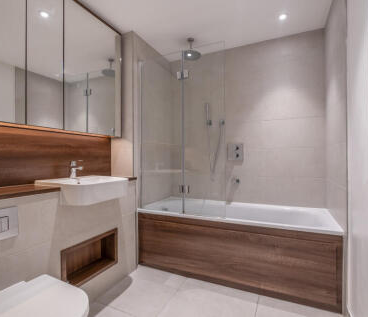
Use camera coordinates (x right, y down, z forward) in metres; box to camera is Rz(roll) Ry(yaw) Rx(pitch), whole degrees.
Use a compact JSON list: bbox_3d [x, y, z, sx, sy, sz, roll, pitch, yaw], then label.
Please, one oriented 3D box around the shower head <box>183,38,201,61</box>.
[{"bbox_3d":[0.078,-1.185,2.120,0.200,0.180,0.200,0,0,0],"label":"shower head"}]

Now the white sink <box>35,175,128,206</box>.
[{"bbox_3d":[-0.790,0.246,1.610,0.470,0.147,0.530,0,0,25],"label":"white sink"}]

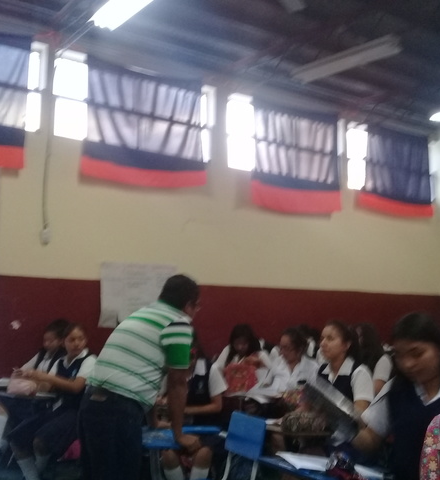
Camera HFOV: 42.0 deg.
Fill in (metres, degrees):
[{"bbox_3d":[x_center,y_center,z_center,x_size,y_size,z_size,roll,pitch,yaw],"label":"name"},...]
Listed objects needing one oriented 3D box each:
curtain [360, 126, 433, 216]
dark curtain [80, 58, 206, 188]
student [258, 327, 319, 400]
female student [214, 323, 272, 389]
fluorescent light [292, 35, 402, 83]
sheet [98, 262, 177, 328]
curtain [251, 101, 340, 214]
[{"bbox_3d":[2.497,-0.971,8.075,1.486,1.207,0.100,6,-9,-32],"label":"curtain"},{"bbox_3d":[-0.744,-1.174,5.994,1.418,1.265,0.100,6,-9,-32],"label":"dark curtain"},{"bbox_3d":[0.407,1.141,3.978,0.480,1.130,0.700,-6,-10,42],"label":"student"},{"bbox_3d":[0.130,1.162,4.151,0.480,1.130,0.700,-3,-8,22],"label":"female student"},{"bbox_3d":[1.190,-1.741,5.576,0.150,0.080,1.277,6,-4,-36],"label":"fluorescent light"},{"bbox_3d":[-0.817,0.558,5.804,0.852,0.638,0.020,6,-9,-32],"label":"sheet"},{"bbox_3d":[0.977,-0.988,7.088,1.412,1.344,0.100,6,-9,-32],"label":"curtain"}]

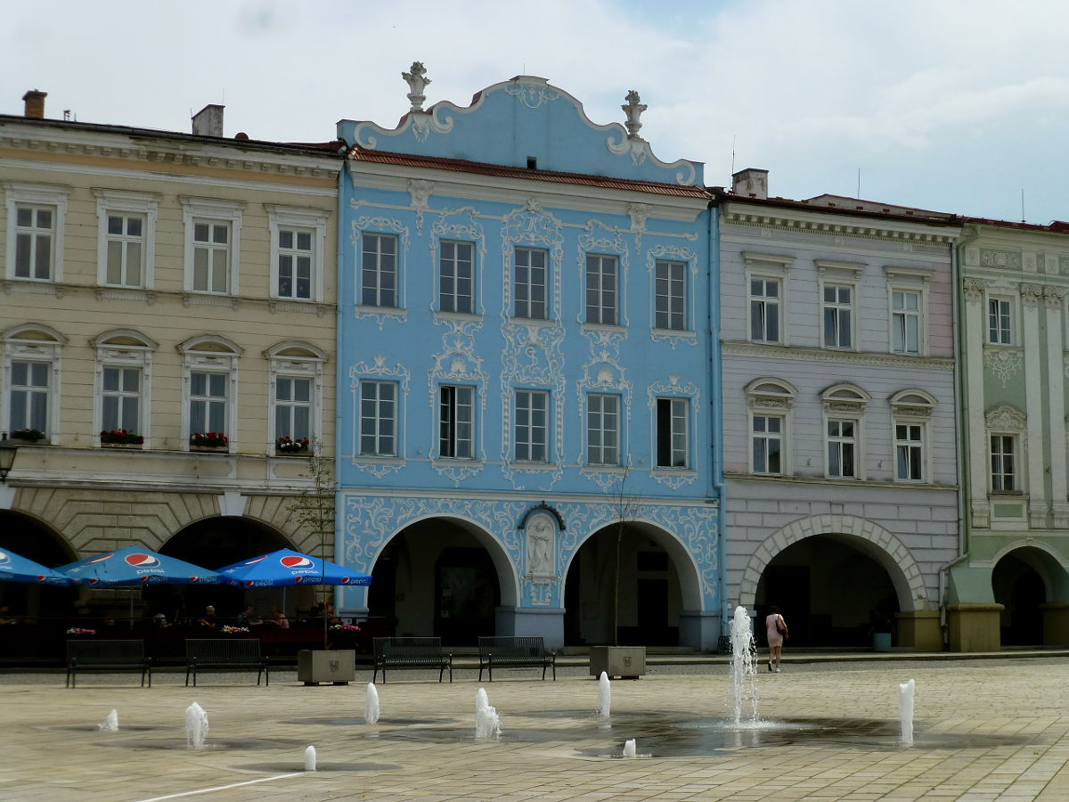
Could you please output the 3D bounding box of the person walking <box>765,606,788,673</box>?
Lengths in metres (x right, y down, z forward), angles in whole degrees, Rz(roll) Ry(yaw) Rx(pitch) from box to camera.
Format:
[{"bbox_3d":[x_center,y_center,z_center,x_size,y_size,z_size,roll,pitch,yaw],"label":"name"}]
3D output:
[{"bbox_3d":[5.969,5.881,50.300,0.550,1.619,0.500,0,-7,-3],"label":"person walking"}]

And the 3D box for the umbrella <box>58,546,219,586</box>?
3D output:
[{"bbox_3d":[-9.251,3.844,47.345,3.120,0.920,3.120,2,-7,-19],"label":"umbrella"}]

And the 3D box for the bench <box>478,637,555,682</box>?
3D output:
[{"bbox_3d":[-0.385,5.569,43.991,1.580,0.930,0.620,3,-8,-25],"label":"bench"}]

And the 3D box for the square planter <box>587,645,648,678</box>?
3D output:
[{"bbox_3d":[1.848,5.792,45.228,0.900,0.750,0.900,3,-8,-25],"label":"square planter"}]

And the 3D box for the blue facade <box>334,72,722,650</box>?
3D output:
[{"bbox_3d":[-0.214,-1.173,59.246,12.080,16.596,1.500,3,-8,-25],"label":"blue facade"}]

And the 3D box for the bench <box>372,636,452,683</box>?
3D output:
[{"bbox_3d":[-2.567,5.450,42.865,1.580,0.930,0.620,3,-8,-25],"label":"bench"}]

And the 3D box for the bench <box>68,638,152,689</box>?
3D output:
[{"bbox_3d":[-8.317,5.131,39.862,1.580,0.930,0.620,3,-8,-25],"label":"bench"}]

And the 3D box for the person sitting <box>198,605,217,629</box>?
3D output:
[{"bbox_3d":[-7.621,5.440,47.621,0.750,1.320,0.520,6,-9,-41],"label":"person sitting"}]

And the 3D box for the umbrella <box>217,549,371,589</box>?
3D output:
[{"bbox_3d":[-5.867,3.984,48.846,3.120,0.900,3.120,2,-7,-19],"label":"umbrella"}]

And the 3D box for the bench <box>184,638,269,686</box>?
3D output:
[{"bbox_3d":[-6.124,5.212,40.624,1.580,0.930,0.620,3,-8,-25],"label":"bench"}]

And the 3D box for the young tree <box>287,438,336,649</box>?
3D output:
[{"bbox_3d":[-4.476,2.837,41.215,0.950,4.350,0.950,0,-7,0],"label":"young tree"}]

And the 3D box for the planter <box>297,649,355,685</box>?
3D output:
[{"bbox_3d":[-4.206,5.372,41.264,0.900,0.750,0.900,3,-8,-25],"label":"planter"}]

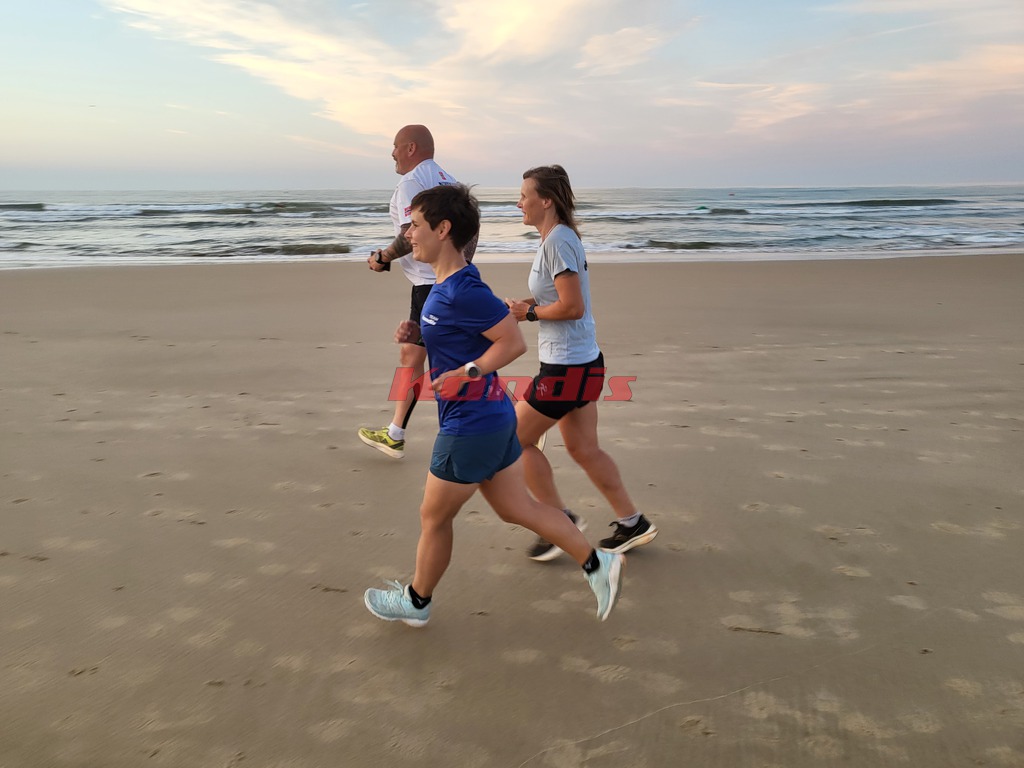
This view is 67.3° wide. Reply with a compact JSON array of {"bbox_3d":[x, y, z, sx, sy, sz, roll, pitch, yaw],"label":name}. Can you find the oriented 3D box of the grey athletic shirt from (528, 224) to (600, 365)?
[{"bbox_3d":[0.203,-0.354,2.975,0.245,0.540,0.430,-7,14,5],"label":"grey athletic shirt"}]

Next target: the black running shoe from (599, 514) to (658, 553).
[{"bbox_3d":[0.495,0.633,3.257,0.263,0.110,0.100,-19,12,8],"label":"black running shoe"}]

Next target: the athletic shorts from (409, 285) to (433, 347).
[{"bbox_3d":[-0.389,-0.394,4.068,0.350,0.430,0.390,0,14,8],"label":"athletic shorts"}]

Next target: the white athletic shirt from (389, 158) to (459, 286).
[{"bbox_3d":[-0.398,-0.829,3.947,0.310,0.670,0.500,-3,12,22],"label":"white athletic shirt"}]

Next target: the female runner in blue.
[{"bbox_3d":[-0.066,0.116,2.652,0.960,1.545,0.520,-1,14,-4],"label":"female runner in blue"}]

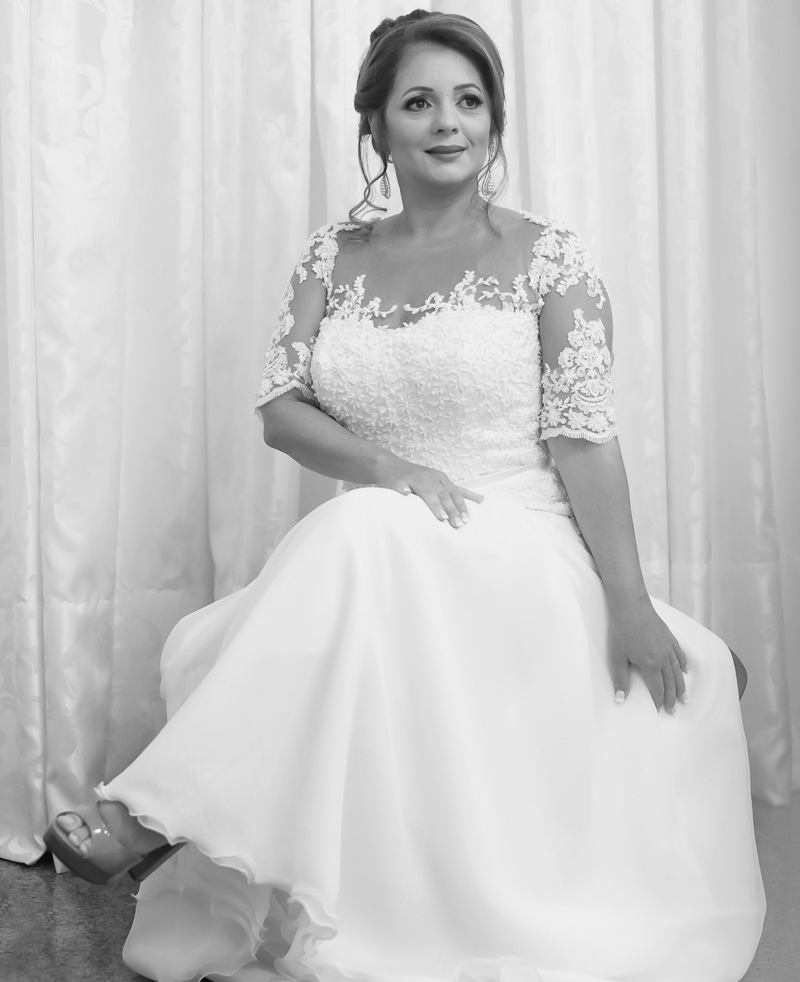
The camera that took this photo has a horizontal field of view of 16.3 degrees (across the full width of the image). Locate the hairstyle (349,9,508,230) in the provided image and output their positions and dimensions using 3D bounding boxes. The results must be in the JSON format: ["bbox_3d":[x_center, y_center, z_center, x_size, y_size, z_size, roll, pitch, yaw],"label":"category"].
[{"bbox_3d":[0.039,-0.478,3.600,0.195,0.275,0.235,-3,3,-18],"label":"hairstyle"}]

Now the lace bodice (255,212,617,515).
[{"bbox_3d":[0.047,-0.162,3.580,0.450,0.400,0.300,-1,4,20],"label":"lace bodice"}]

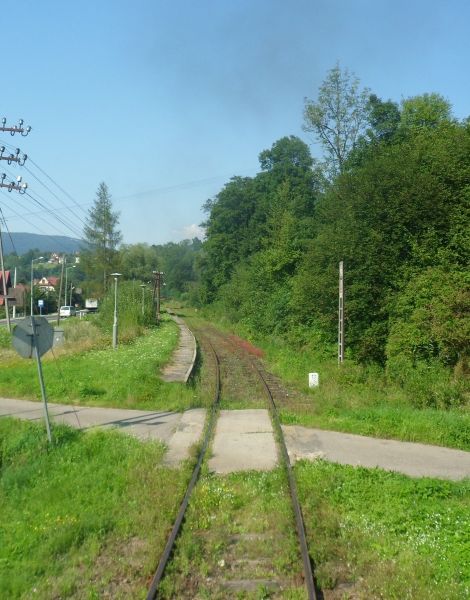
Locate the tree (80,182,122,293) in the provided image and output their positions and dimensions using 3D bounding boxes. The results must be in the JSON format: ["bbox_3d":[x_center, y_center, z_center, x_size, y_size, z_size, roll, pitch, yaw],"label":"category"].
[{"bbox_3d":[-16.200,-5.760,75.000,5.100,16.700,5.100,1,0,0],"label":"tree"}]

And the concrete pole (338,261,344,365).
[{"bbox_3d":[4.480,0.620,26.500,0.210,4.550,0.200,1,0,0],"label":"concrete pole"}]

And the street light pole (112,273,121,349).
[{"bbox_3d":[-6.300,0.600,33.000,0.560,4.050,0.560,1,0,0],"label":"street light pole"}]

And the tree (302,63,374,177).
[{"bbox_3d":[9.100,-10.600,56.000,6.500,21.000,6.500,1,0,0],"label":"tree"}]

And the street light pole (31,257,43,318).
[{"bbox_3d":[-31.000,-2.060,98.000,1.800,9.300,0.300,1,0,-3],"label":"street light pole"}]

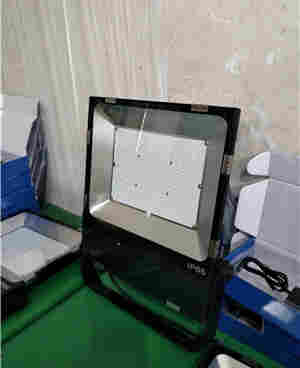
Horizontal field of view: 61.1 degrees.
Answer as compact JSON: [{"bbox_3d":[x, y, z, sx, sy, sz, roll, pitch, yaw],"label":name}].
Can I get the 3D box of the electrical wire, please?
[{"bbox_3d":[0.271,0.214,0.600,0.048,0.025,0.120,-23,35,-31],"label":"electrical wire"}]

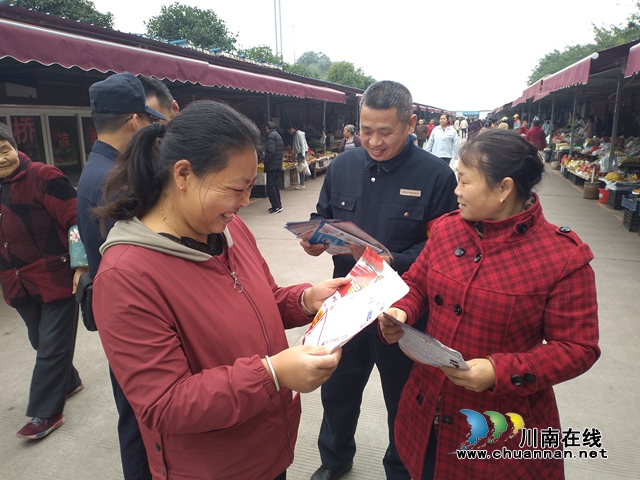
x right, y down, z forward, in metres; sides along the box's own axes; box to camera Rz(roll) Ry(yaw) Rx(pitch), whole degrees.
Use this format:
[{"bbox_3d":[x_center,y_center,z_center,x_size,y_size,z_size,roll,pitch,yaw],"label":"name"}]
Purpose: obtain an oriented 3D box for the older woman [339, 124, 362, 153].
[{"bbox_3d":[0.529,-1.229,8.252,0.450,1.460,0.320,5,15,23],"label":"older woman"}]

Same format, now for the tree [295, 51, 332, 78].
[{"bbox_3d":[-0.594,-17.620,57.433,5.000,9.200,5.000,-1,14,0],"label":"tree"}]

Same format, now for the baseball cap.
[{"bbox_3d":[-0.674,-0.502,1.687,0.185,0.150,0.270,11,19,40],"label":"baseball cap"}]

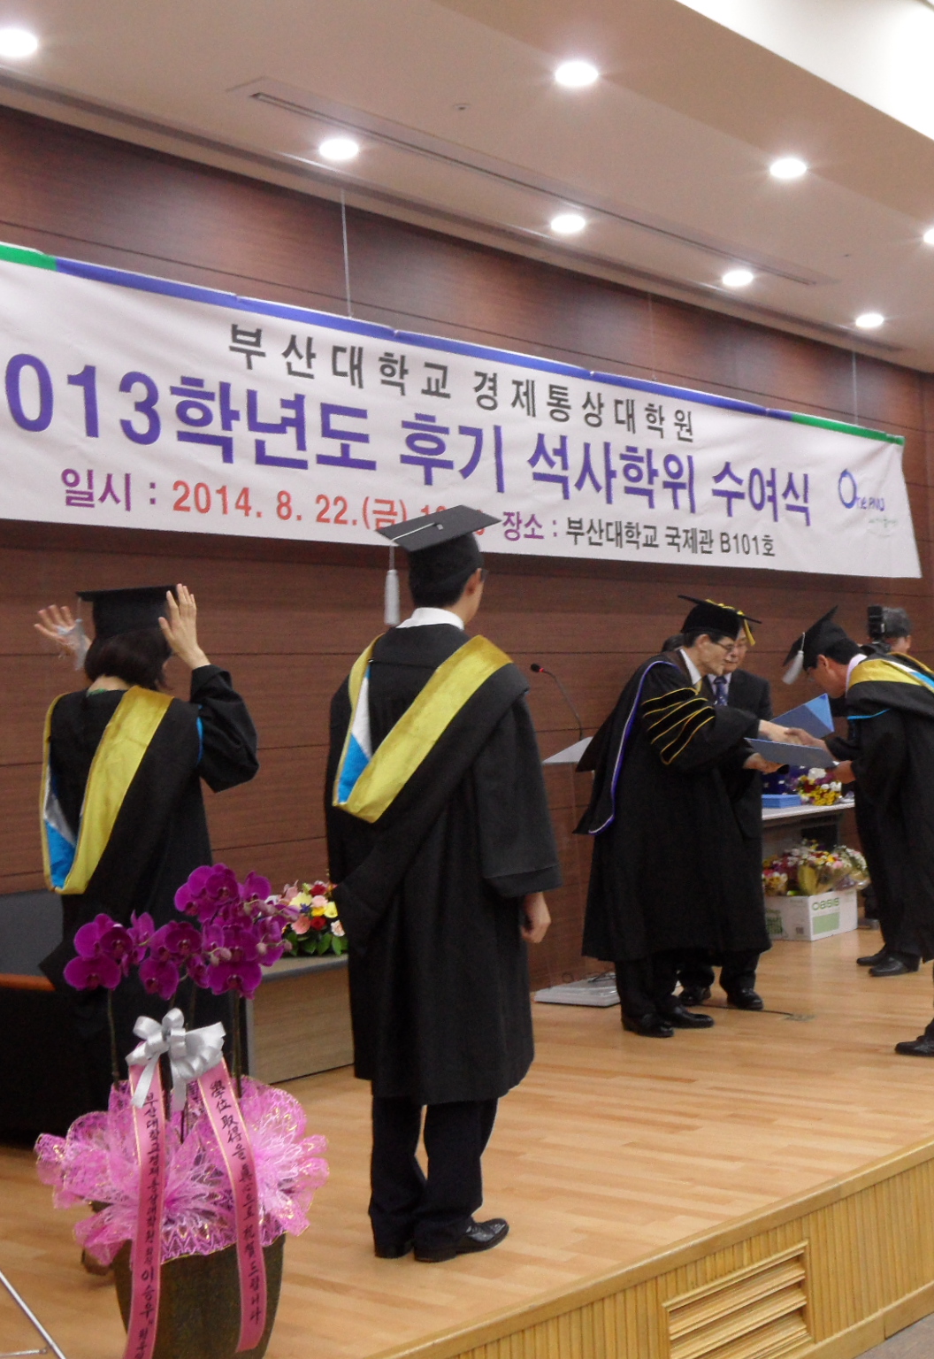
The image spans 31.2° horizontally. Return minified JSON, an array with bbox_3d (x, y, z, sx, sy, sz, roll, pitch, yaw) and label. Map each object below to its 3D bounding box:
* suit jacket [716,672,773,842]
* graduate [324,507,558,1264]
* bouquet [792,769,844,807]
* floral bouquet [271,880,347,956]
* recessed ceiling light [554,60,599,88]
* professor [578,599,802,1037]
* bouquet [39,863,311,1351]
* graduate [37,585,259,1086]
[{"bbox_3d":[1.104,0.320,7.280,0.520,0.740,0.340,-3,-1,-3],"label":"suit jacket"},{"bbox_3d":[-0.065,0.496,4.121,0.586,1.798,0.434,-3,-1,35],"label":"graduate"},{"bbox_3d":[1.830,0.566,8.750,0.280,0.220,0.330,-4,-1,37],"label":"bouquet"},{"bbox_3d":[-0.595,0.929,6.484,0.333,0.306,0.384,-3,-1,40],"label":"floral bouquet"},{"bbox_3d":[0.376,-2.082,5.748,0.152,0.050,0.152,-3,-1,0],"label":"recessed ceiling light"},{"bbox_3d":[0.880,0.533,6.616,0.929,1.717,0.626,-3,-1,33],"label":"professor"},{"bbox_3d":[-0.574,0.895,3.413,0.576,1.024,0.525,-3,-1,-3],"label":"bouquet"},{"bbox_3d":[-0.771,0.581,4.030,0.600,1.640,0.470,-3,-1,33],"label":"graduate"}]

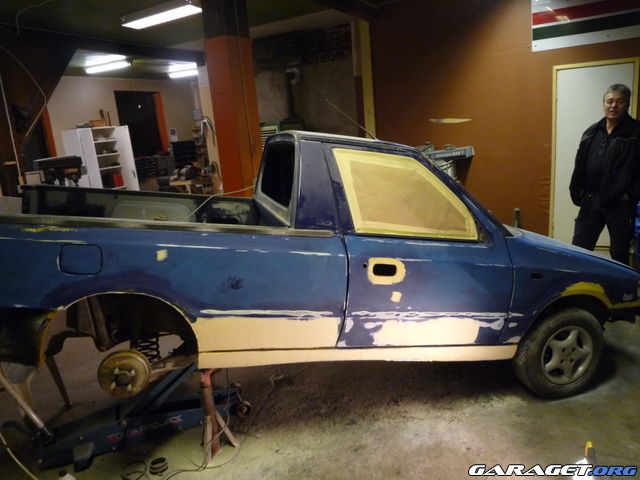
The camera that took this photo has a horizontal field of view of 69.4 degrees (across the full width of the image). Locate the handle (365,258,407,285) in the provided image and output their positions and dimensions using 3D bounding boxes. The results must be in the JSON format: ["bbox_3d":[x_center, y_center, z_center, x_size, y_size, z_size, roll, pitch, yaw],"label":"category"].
[{"bbox_3d":[0.336,0.159,2.337,0.205,0.135,0.040,2,9,-15],"label":"handle"}]

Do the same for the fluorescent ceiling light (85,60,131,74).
[{"bbox_3d":[-3.963,-3.224,8.640,1.150,0.100,0.190,1,12,28],"label":"fluorescent ceiling light"}]

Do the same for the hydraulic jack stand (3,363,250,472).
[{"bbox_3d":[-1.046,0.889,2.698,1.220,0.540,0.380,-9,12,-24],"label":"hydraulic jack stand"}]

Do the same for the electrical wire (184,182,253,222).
[{"bbox_3d":[-0.812,-0.308,3.700,0.530,0.280,0.500,-5,11,0],"label":"electrical wire"}]

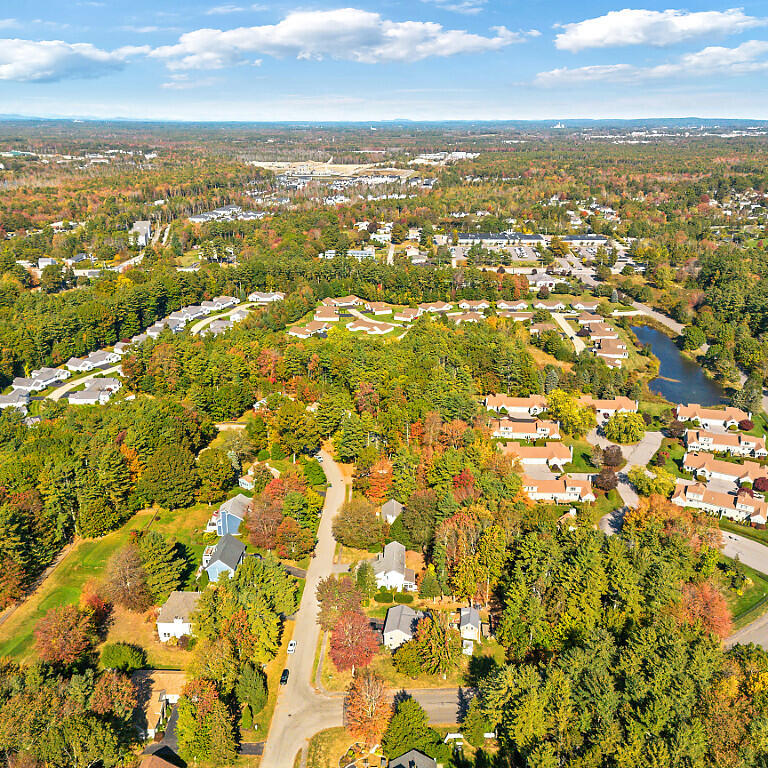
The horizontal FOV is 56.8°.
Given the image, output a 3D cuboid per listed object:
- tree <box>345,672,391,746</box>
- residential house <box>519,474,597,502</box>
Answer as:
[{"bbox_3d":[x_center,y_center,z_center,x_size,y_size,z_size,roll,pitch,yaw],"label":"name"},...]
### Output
[{"bbox_3d":[-3.400,72.400,157.880,10.500,17.500,10.500,0,21,0],"label":"tree"},{"bbox_3d":[60.200,36.362,255.390,28.500,6.700,12.500,1,21,2],"label":"residential house"}]

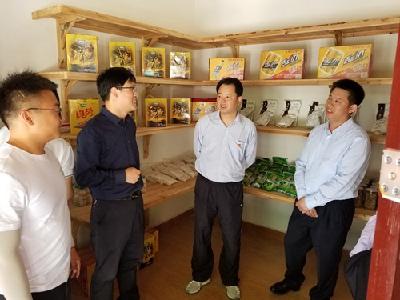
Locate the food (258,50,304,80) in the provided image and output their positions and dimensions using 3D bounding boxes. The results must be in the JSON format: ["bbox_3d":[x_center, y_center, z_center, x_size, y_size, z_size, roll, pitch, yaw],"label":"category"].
[{"bbox_3d":[0.827,-0.850,3.013,0.398,0.281,0.090,5,12,21],"label":"food"}]

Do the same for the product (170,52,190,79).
[{"bbox_3d":[-0.219,-0.909,3.289,0.222,0.287,0.080,0,11,-4],"label":"product"}]

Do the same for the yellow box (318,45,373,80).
[{"bbox_3d":[1.273,-0.767,2.653,0.403,0.269,0.090,7,13,29],"label":"yellow box"}]

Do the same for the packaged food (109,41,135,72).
[{"bbox_3d":[-0.669,-0.791,2.626,0.222,0.287,0.080,-1,11,-10],"label":"packaged food"}]

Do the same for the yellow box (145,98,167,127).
[{"bbox_3d":[-0.453,-0.389,3.132,0.213,0.294,0.070,0,11,-4],"label":"yellow box"}]

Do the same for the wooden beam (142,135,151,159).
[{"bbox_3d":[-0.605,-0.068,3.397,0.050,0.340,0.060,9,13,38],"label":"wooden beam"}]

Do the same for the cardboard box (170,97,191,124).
[{"bbox_3d":[-0.224,-0.440,3.442,0.218,0.297,0.070,0,11,-3],"label":"cardboard box"}]

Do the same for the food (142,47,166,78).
[{"bbox_3d":[-0.454,-0.855,2.983,0.222,0.287,0.080,-1,11,-8],"label":"food"}]

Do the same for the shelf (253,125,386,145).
[{"bbox_3d":[0.892,-0.209,3.172,2.200,0.050,0.410,7,12,32],"label":"shelf"}]

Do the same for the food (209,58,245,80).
[{"bbox_3d":[0.312,-0.914,3.425,0.386,0.240,0.080,2,11,9],"label":"food"}]

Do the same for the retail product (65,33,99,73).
[{"bbox_3d":[-0.940,-0.752,2.397,0.222,0.287,0.080,-5,12,-29],"label":"retail product"}]

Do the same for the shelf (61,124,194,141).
[{"bbox_3d":[-0.565,-0.216,3.126,0.410,0.050,1.580,9,13,38],"label":"shelf"}]

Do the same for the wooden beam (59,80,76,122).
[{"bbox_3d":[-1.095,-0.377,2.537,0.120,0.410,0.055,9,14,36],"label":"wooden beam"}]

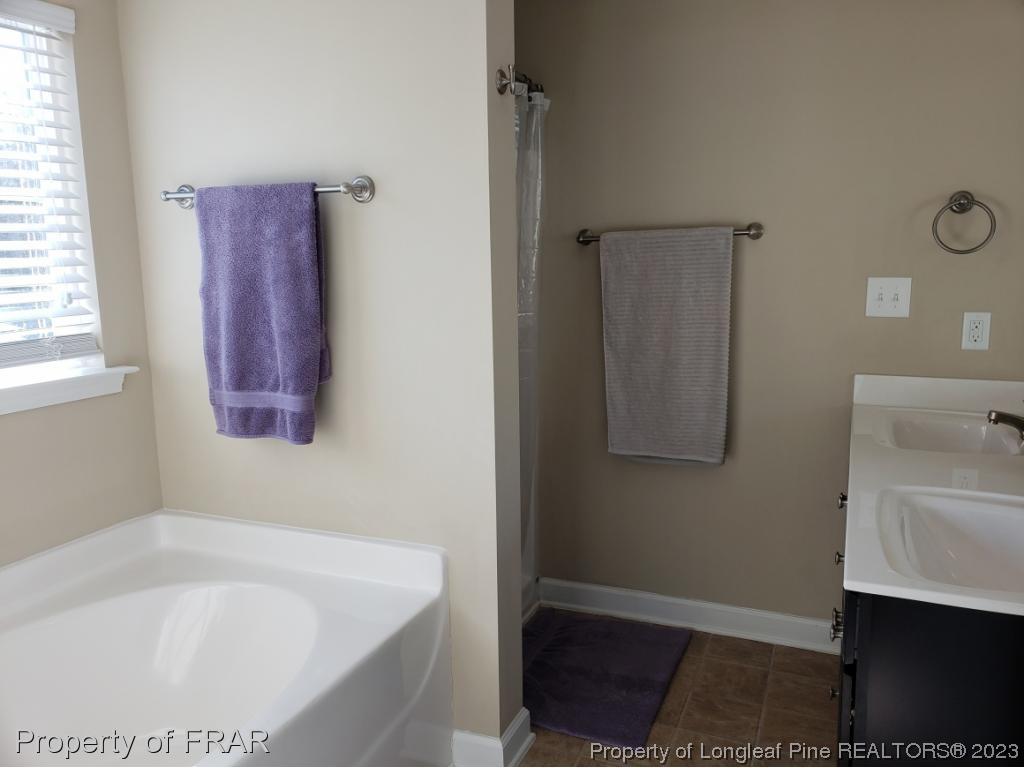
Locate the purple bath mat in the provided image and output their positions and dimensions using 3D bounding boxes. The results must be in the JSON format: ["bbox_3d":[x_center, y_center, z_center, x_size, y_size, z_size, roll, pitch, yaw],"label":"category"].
[{"bbox_3d":[0.261,0.963,2.632,0.570,0.016,0.745,3,10,24],"label":"purple bath mat"}]

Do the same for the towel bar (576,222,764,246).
[{"bbox_3d":[0.531,-0.521,2.679,0.665,0.060,0.082,3,10,24],"label":"towel bar"}]

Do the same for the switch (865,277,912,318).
[{"bbox_3d":[1.204,-0.275,2.455,0.124,0.123,0.015,3,10,24],"label":"switch"}]

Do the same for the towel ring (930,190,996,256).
[{"bbox_3d":[1.362,-0.487,2.320,0.167,0.188,0.066,3,10,24],"label":"towel ring"}]

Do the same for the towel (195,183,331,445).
[{"bbox_3d":[-0.669,-0.188,2.084,0.395,0.680,0.090,3,10,24],"label":"towel"}]

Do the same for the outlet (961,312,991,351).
[{"bbox_3d":[1.434,-0.162,2.373,0.071,0.115,0.010,3,10,24],"label":"outlet"}]

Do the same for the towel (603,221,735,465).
[{"bbox_3d":[0.536,-0.133,2.721,0.450,0.807,0.070,3,10,24],"label":"towel"}]

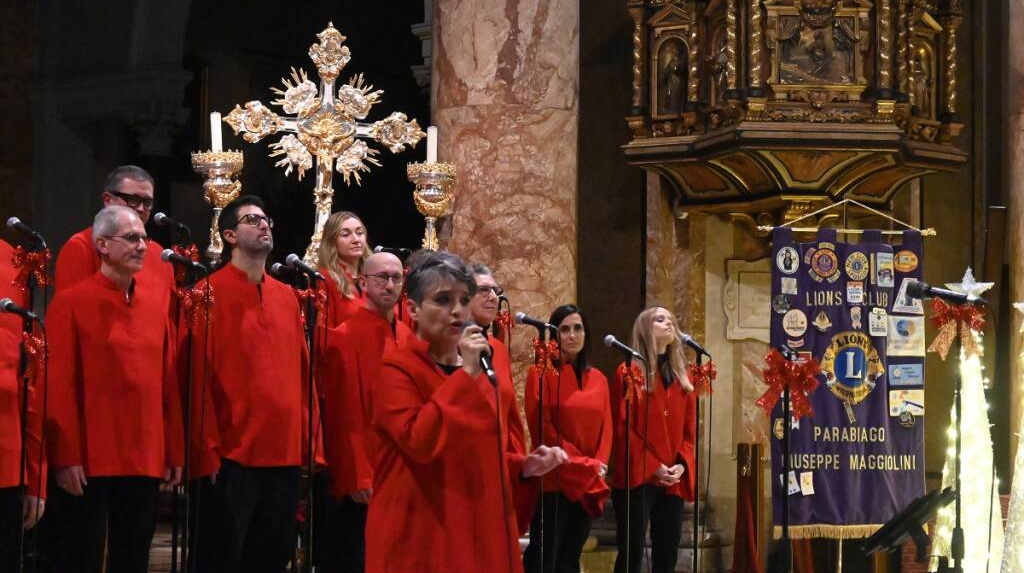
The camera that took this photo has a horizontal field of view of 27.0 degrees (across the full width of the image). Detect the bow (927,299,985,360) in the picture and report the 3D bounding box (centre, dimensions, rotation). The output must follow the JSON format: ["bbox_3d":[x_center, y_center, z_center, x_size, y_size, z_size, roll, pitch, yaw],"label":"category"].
[{"bbox_3d":[1.268,0.123,6.100,0.160,0.170,0.080,1,-2,-6],"label":"bow"}]

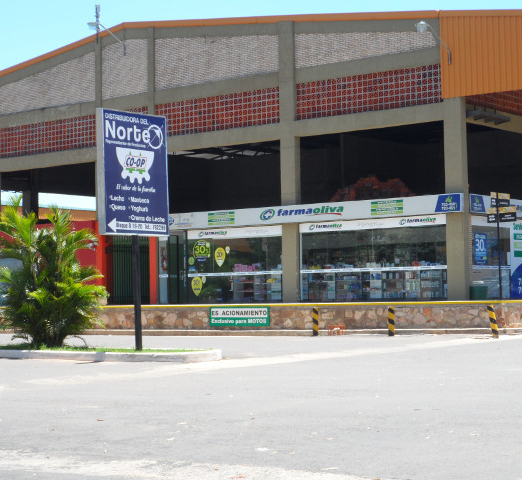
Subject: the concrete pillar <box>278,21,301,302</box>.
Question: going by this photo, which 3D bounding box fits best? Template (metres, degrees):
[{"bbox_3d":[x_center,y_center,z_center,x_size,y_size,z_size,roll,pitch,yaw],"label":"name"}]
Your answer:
[{"bbox_3d":[1.021,-2.688,46.388,0.650,9.770,0.320,-3,-4,39],"label":"concrete pillar"}]

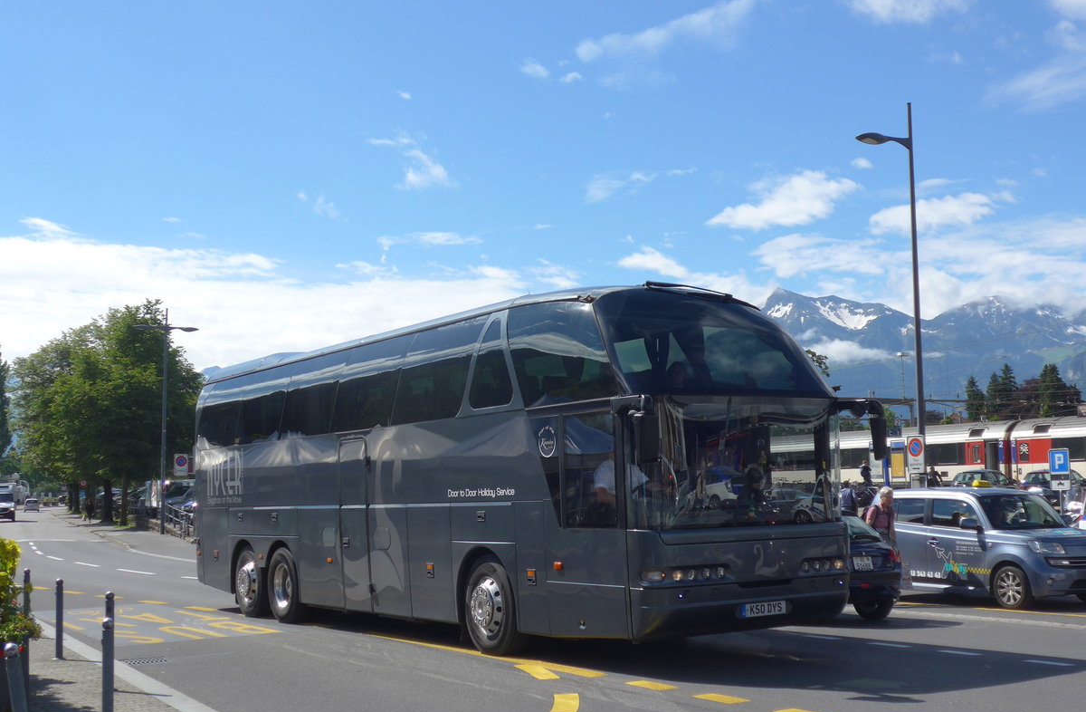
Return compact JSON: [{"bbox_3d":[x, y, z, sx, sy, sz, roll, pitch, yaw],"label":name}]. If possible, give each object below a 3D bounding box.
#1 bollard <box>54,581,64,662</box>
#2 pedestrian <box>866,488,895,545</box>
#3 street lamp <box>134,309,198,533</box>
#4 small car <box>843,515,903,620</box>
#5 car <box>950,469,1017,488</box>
[{"bbox_3d":[-5.216,2.840,14.896,0.080,0.860,0.080,-1,-6,0],"label":"bollard"},{"bbox_3d":[5.009,2.808,20.300,0.520,1.740,0.450,3,-7,-34],"label":"pedestrian"},{"bbox_3d":[-17.435,2.955,63.549,3.100,10.300,0.320,2,-7,-24],"label":"street lamp"},{"bbox_3d":[3.211,2.963,19.528,1.720,1.430,4.250,2,-7,-28],"label":"small car"},{"bbox_3d":[20.272,5.935,62.922,1.680,1.470,3.850,4,-8,-38],"label":"car"}]

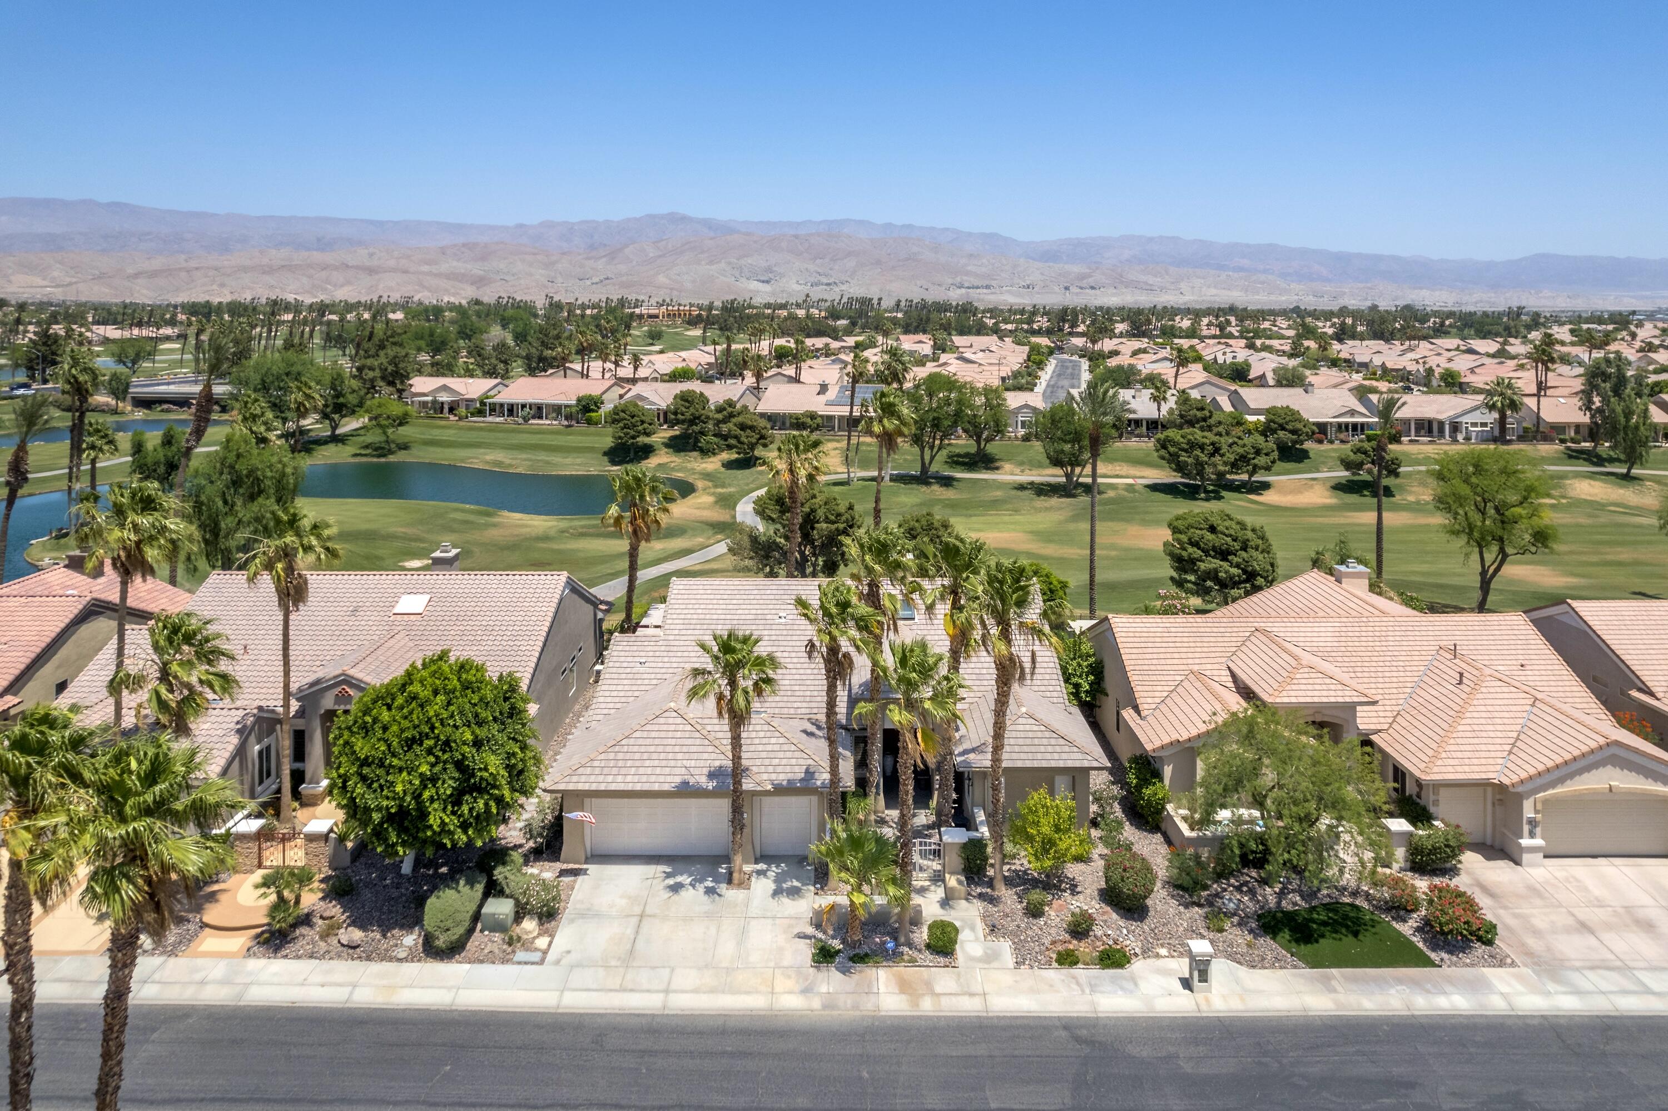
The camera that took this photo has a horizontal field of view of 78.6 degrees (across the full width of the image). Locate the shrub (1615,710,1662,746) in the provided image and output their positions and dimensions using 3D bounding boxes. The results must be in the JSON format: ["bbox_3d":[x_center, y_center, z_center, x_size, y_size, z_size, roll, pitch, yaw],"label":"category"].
[{"bbox_3d":[34.492,7.783,43.362,1.850,2.050,1.750,0,13,0],"label":"shrub"}]

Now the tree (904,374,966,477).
[{"bbox_3d":[11.107,-14.103,111.320,7.055,11.705,7.055,0,14,0],"label":"tree"}]

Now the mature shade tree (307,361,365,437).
[{"bbox_3d":[-69.642,-21.690,143.029,8.874,10.505,8.874,0,14,0],"label":"mature shade tree"}]

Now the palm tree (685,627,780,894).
[{"bbox_3d":[-3.227,6.643,33.073,3.007,8.887,3.007,0,14,0],"label":"palm tree"}]

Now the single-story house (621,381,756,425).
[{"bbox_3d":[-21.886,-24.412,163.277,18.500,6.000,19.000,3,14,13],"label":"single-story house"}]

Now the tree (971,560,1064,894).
[{"bbox_3d":[5.721,5.661,32.649,2.900,11.300,2.900,0,13,0],"label":"tree"}]

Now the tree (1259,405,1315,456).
[{"bbox_3d":[59.074,-16.263,132.693,7.296,6.440,7.296,0,14,0],"label":"tree"}]

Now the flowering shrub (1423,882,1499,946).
[{"bbox_3d":[19.444,11.048,31.766,2.150,1.380,2.150,0,14,0],"label":"flowering shrub"}]

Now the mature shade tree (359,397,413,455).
[{"bbox_3d":[-62.232,-18.055,141.816,7.000,7.900,7.000,0,13,0],"label":"mature shade tree"}]

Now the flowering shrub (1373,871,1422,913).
[{"bbox_3d":[18.499,10.945,33.376,1.400,0.900,1.250,0,13,0],"label":"flowering shrub"}]

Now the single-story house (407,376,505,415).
[{"bbox_3d":[-65.548,-27.741,177.500,17.000,5.300,15.500,4,14,16],"label":"single-story house"}]

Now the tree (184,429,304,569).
[{"bbox_3d":[-39.735,-3.223,69.166,8.107,10.935,8.107,0,14,0],"label":"tree"}]

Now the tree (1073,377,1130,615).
[{"bbox_3d":[15.510,-2.991,60.559,3.491,15.035,3.491,0,14,0],"label":"tree"}]

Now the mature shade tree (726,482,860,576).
[{"bbox_3d":[-2.669,-0.954,67.476,8.519,7.540,8.519,0,14,0],"label":"mature shade tree"}]

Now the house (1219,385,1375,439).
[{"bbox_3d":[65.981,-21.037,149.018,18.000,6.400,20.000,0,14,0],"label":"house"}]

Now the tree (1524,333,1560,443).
[{"bbox_3d":[96.434,-22.885,138.861,4.800,14.930,4.800,0,14,0],"label":"tree"}]

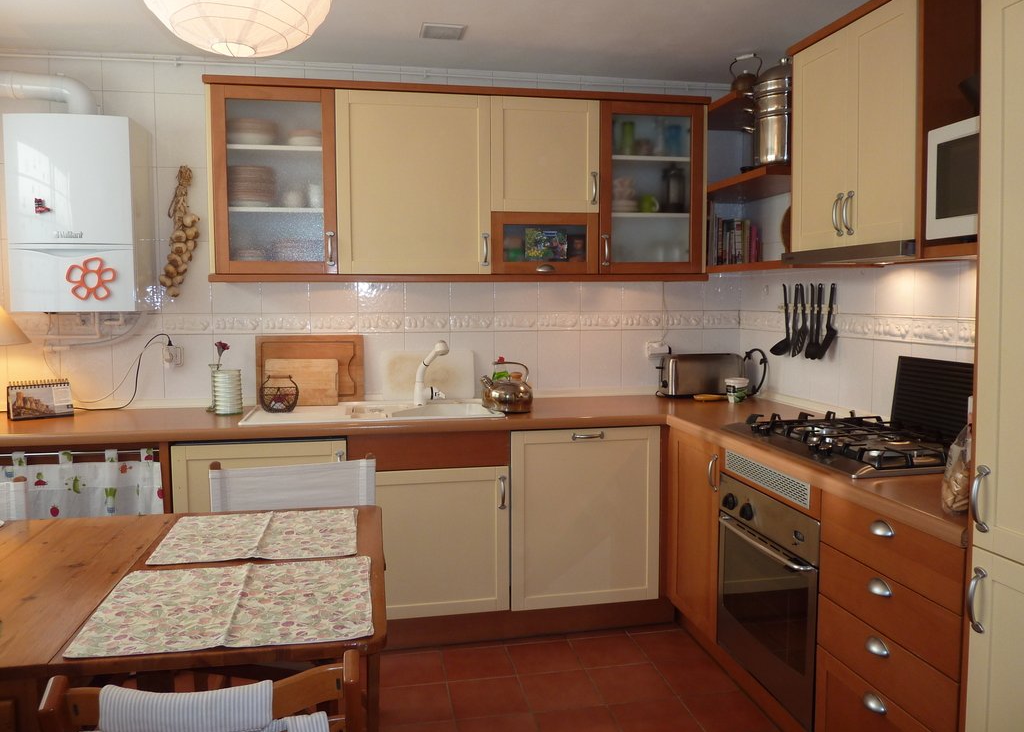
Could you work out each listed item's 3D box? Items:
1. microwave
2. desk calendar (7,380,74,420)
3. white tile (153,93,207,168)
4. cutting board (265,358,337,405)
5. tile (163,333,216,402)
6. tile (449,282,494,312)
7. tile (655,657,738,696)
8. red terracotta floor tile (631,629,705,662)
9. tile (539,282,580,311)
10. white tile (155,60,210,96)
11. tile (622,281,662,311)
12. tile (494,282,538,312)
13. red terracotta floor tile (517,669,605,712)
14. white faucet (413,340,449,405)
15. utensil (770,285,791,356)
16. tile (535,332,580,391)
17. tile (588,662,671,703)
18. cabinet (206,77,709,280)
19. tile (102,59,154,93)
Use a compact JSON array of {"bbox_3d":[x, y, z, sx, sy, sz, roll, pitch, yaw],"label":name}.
[{"bbox_3d":[1.265,-0.445,1.696,0.330,0.273,0.450,-1,5,-10],"label":"microwave"},{"bbox_3d":[-1.866,0.130,2.928,0.208,0.148,0.080,-3,5,-40],"label":"desk calendar"},{"bbox_3d":[-1.375,-0.974,3.079,0.200,0.300,0.010,-1,4,-10],"label":"white tile"},{"bbox_3d":[-0.882,0.071,3.108,0.310,0.200,0.018,-1,-9,-6],"label":"cutting board"},{"bbox_3d":[-1.367,0.009,3.139,0.200,0.285,0.010,-1,4,-10],"label":"tile"},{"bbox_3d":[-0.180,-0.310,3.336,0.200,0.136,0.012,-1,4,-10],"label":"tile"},{"bbox_3d":[0.650,1.097,2.600,0.245,0.012,0.245,-1,4,-10],"label":"tile"},{"bbox_3d":[0.610,1.087,2.856,0.245,0.012,0.245,-1,4,-10],"label":"red terracotta floor tile"},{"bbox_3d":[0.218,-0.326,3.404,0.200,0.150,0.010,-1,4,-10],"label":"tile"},{"bbox_3d":[-1.383,-1.207,3.079,0.200,0.152,0.012,-1,4,-10],"label":"white tile"},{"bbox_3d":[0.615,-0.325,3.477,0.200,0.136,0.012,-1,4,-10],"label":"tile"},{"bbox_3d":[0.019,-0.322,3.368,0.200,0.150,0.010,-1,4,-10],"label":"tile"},{"bbox_3d":[0.162,1.106,2.513,0.245,0.012,0.245,-1,4,-10],"label":"red terracotta floor tile"},{"bbox_3d":[-0.341,0.031,3.180,0.170,0.280,0.105,2,4,38],"label":"white faucet"},{"bbox_3d":[1.107,-0.185,3.056,0.085,0.302,0.080,-1,5,-10],"label":"utensil"},{"bbox_3d":[0.219,-0.029,3.426,0.200,0.268,0.012,-1,4,-10],"label":"tile"},{"bbox_3d":[0.408,1.099,2.555,0.245,0.010,0.245,-1,4,-10],"label":"tile"},{"bbox_3d":[-0.182,-0.727,3.093,2.000,0.755,0.375,-1,5,-10],"label":"cabinet"},{"bbox_3d":[-1.575,-1.196,3.030,0.200,0.150,0.010,-1,4,-10],"label":"tile"}]

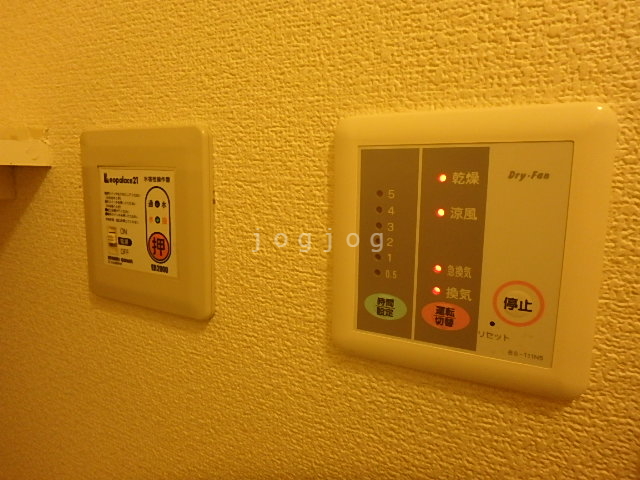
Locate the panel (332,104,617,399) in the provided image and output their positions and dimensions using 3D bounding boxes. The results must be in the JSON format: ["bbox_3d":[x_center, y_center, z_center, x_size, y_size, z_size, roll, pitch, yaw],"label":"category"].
[{"bbox_3d":[0.059,0.004,0.177,0.116,0.120,0.010,5,8,25],"label":"panel"}]

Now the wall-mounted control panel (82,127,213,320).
[{"bbox_3d":[-0.122,-0.013,0.267,0.117,0.120,0.011,5,8,27],"label":"wall-mounted control panel"}]

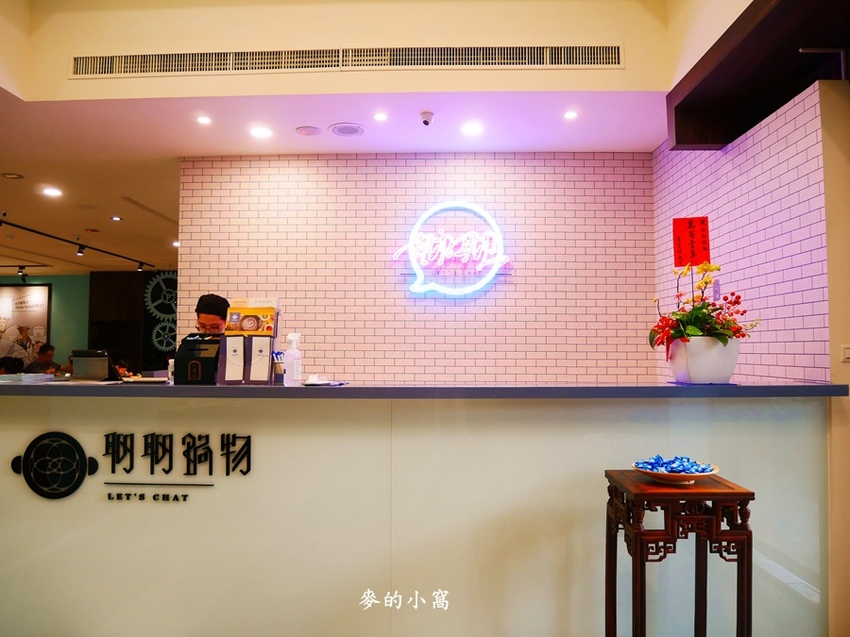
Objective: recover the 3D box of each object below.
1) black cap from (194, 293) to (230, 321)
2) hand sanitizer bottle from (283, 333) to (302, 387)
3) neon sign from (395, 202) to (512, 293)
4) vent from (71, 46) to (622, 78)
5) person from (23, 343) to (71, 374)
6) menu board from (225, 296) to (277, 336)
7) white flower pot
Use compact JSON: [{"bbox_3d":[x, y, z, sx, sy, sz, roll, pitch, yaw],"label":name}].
[{"bbox_3d":[-1.139,-0.065,3.165,0.180,0.130,0.200,0,15,-4],"label":"black cap"},{"bbox_3d":[-0.556,0.176,2.488,0.080,0.226,0.075,0,-3,0],"label":"hand sanitizer bottle"},{"bbox_3d":[0.199,-0.542,4.500,0.890,0.710,0.070,0,-3,2],"label":"neon sign"},{"bbox_3d":[-0.511,-1.548,3.546,3.372,0.155,0.050,0,-3,3],"label":"vent"},{"bbox_3d":[-4.260,0.932,6.596,0.650,1.280,0.580,-2,-4,39],"label":"person"},{"bbox_3d":[-0.786,-0.007,2.670,0.215,0.175,0.070,0,-3,2],"label":"menu board"},{"bbox_3d":[1.253,0.189,2.646,0.250,0.210,0.250,0,-3,2],"label":"white flower pot"}]

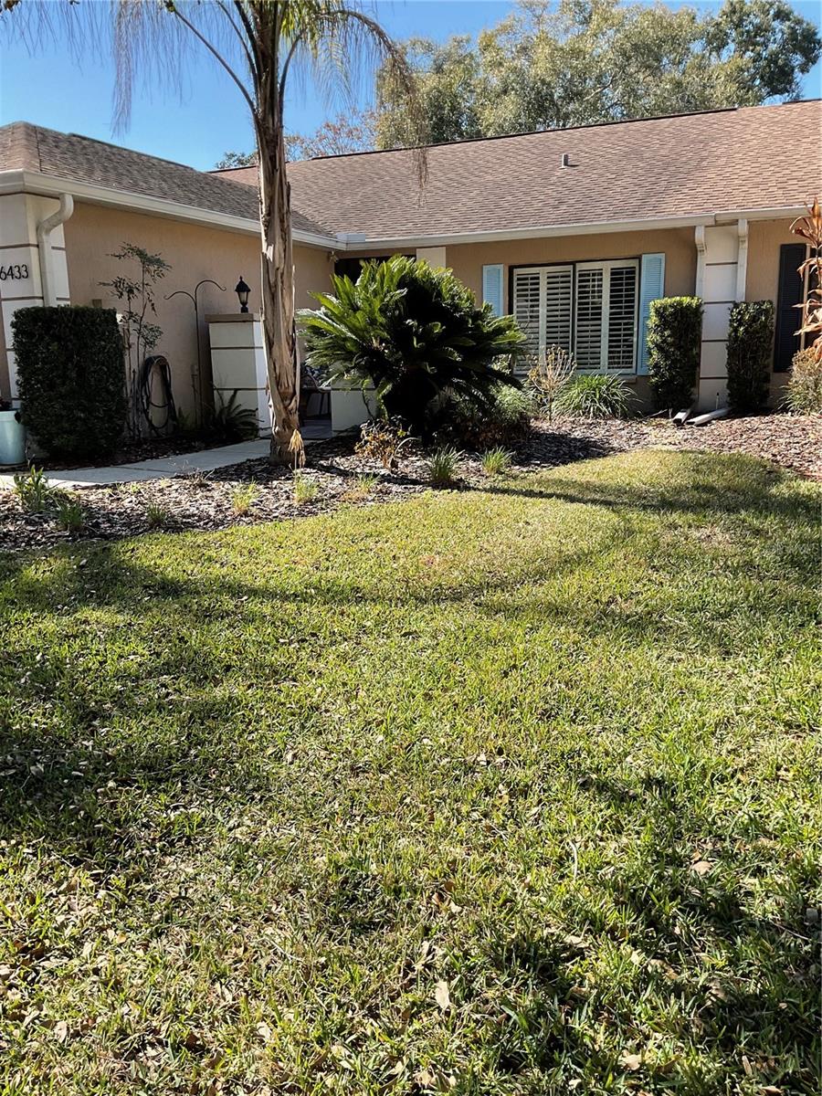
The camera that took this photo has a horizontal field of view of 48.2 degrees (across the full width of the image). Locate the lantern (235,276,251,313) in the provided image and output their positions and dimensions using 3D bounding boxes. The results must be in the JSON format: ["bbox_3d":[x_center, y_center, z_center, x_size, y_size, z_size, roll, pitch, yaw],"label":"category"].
[{"bbox_3d":[-2.114,-3.177,11.554,0.180,0.456,0.180,4,13,25],"label":"lantern"}]

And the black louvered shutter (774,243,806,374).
[{"bbox_3d":[4.928,-3.113,11.966,0.304,1.614,0.045,4,13,25],"label":"black louvered shutter"}]

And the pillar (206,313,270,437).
[{"bbox_3d":[-2.094,-2.208,11.746,0.700,1.520,0.670,4,13,25],"label":"pillar"}]

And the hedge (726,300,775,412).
[{"bbox_3d":[4.403,-2.460,11.902,0.502,1.381,0.650,4,13,25],"label":"hedge"}]

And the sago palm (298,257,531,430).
[{"bbox_3d":[0.034,-2.208,10.132,2.476,1.998,2.402,-1,12,0],"label":"sago palm"}]

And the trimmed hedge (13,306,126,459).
[{"bbox_3d":[-3.375,-1.655,9.198,0.700,1.447,0.760,4,13,25],"label":"trimmed hedge"}]

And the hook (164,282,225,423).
[{"bbox_3d":[-2.545,-2.294,11.071,0.731,1.837,0.050,-4,12,-12],"label":"hook"}]

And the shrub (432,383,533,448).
[{"bbox_3d":[0.760,-1.399,9.587,1.100,0.650,0.950,0,12,5],"label":"shrub"}]

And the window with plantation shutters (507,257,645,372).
[{"bbox_3d":[2.345,-3.287,13.172,1.860,1.580,0.120,4,13,24],"label":"window with plantation shutters"}]

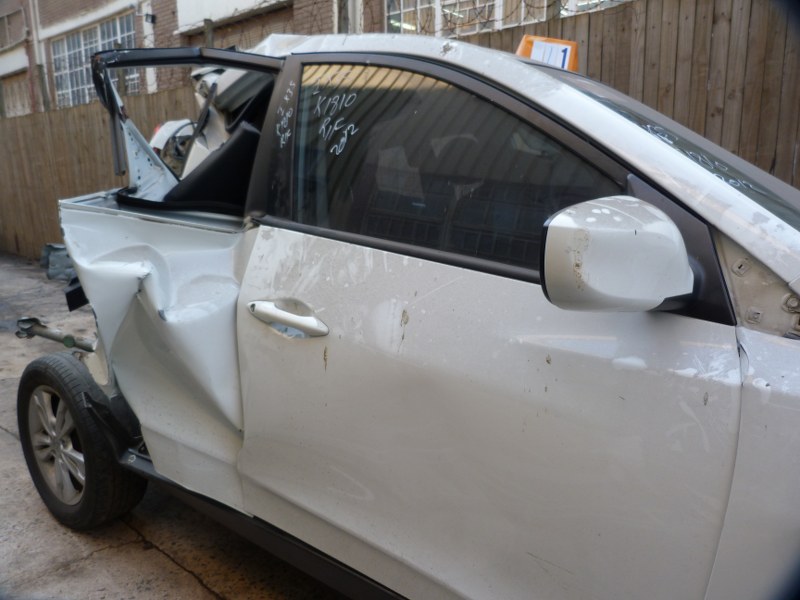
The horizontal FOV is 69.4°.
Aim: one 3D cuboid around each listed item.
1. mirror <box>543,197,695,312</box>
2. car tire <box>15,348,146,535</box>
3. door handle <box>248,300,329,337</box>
[{"bbox_3d":[0.313,-0.068,0.834,0.170,0.162,0.220,10,14,44],"label":"mirror"},{"bbox_3d":[-1.246,0.538,2.265,0.690,0.690,0.222,7,13,36],"label":"car tire"},{"bbox_3d":[-0.245,0.041,1.268,0.250,0.050,0.050,14,17,34],"label":"door handle"}]

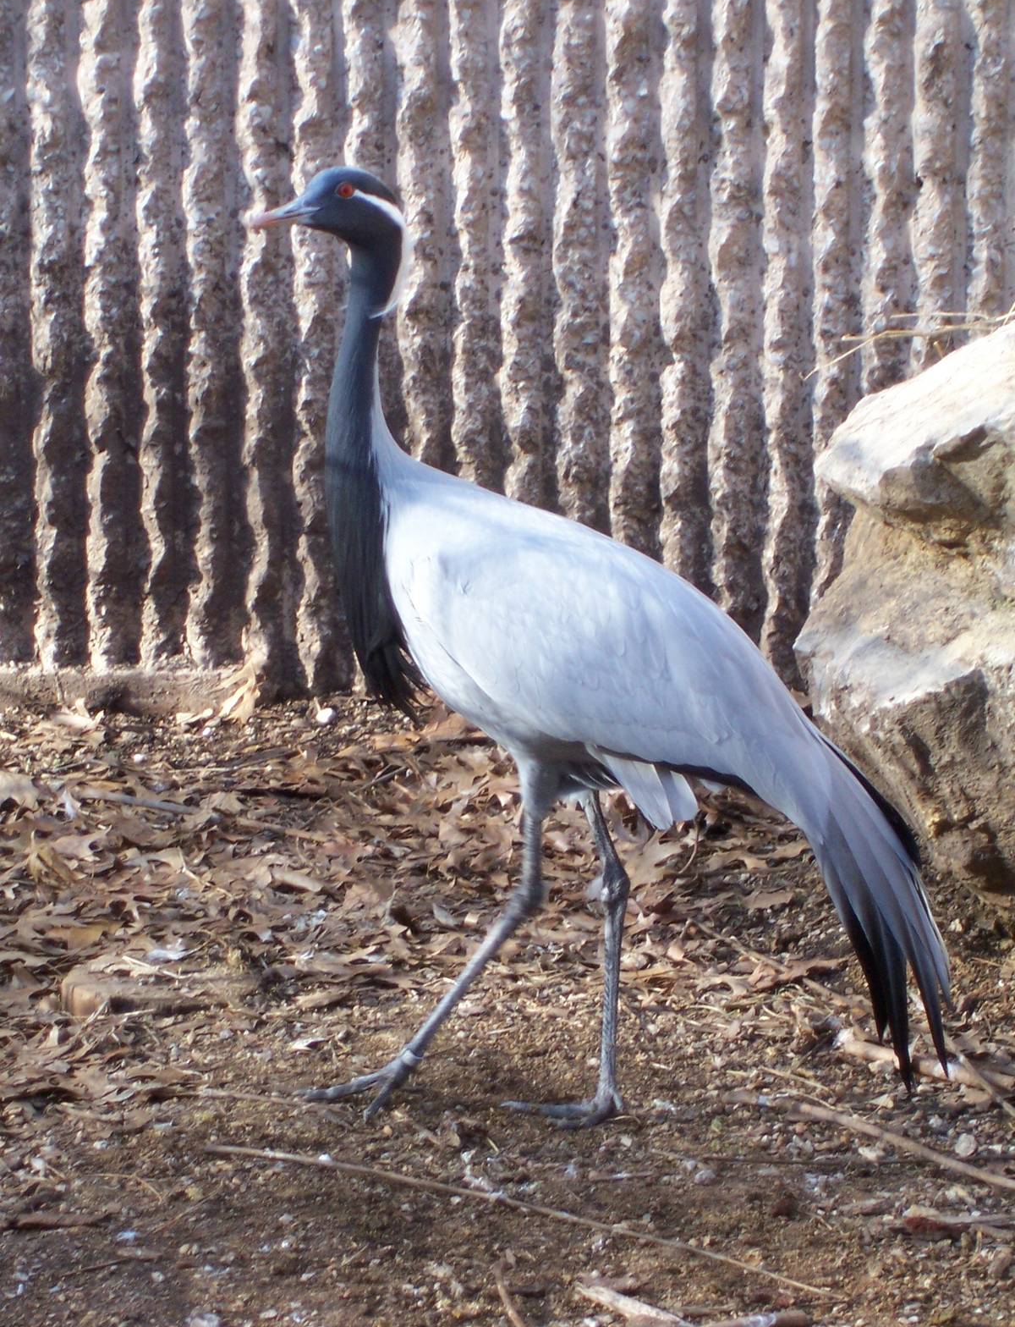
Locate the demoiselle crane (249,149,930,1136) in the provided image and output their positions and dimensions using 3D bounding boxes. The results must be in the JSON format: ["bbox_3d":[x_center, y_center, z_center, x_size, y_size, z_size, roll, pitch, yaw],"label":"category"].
[{"bbox_3d":[0.085,-0.016,5.993,0.625,0.833,0.210,2,10,13],"label":"demoiselle crane"}]

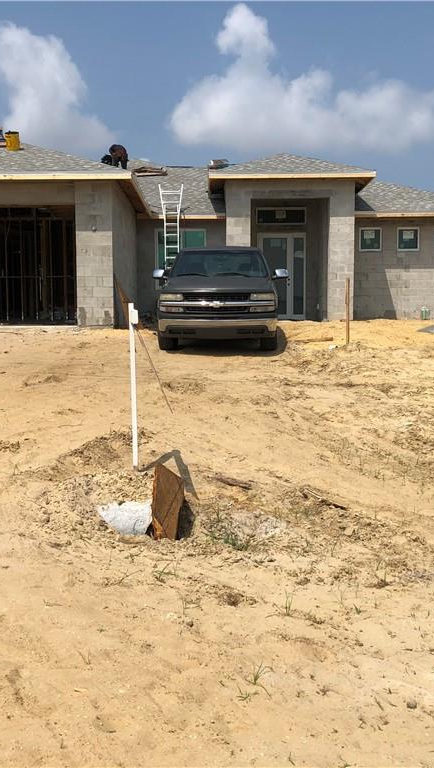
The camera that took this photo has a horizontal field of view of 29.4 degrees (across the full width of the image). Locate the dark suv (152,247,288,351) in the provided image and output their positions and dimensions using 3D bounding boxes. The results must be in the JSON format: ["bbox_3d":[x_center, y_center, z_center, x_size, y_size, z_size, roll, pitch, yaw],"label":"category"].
[{"bbox_3d":[0.110,-1.720,16.000,2.120,1.860,5.300,0,8,2],"label":"dark suv"}]

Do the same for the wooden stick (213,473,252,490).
[{"bbox_3d":[0.110,0.670,5.750,0.350,0.050,0.070,7,11,43],"label":"wooden stick"}]

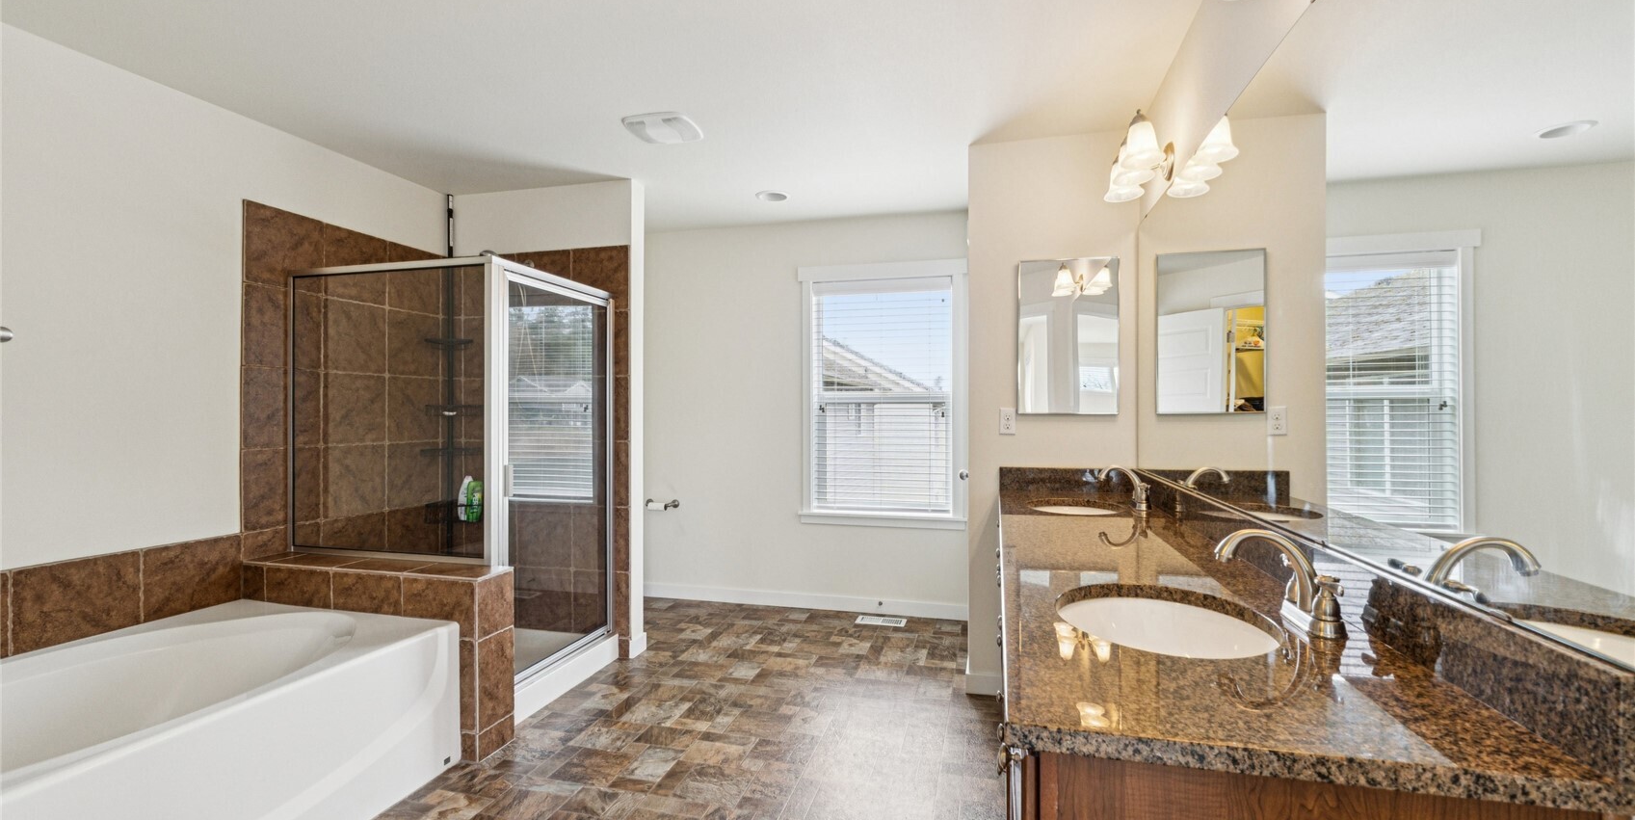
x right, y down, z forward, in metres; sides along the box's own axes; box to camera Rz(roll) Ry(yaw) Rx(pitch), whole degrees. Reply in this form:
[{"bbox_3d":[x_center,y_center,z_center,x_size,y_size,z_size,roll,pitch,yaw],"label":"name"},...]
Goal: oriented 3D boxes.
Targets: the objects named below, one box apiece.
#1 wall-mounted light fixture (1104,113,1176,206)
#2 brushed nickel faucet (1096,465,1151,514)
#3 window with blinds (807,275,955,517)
[{"bbox_3d":[1.131,-0.879,2.389,0.187,0.200,0.475,0,0,15],"label":"wall-mounted light fixture"},{"bbox_3d":[1.101,0.277,2.446,0.175,0.155,0.235,0,0,15],"label":"brushed nickel faucet"},{"bbox_3d":[0.385,-0.084,4.207,0.910,1.480,0.100,0,0,15],"label":"window with blinds"}]

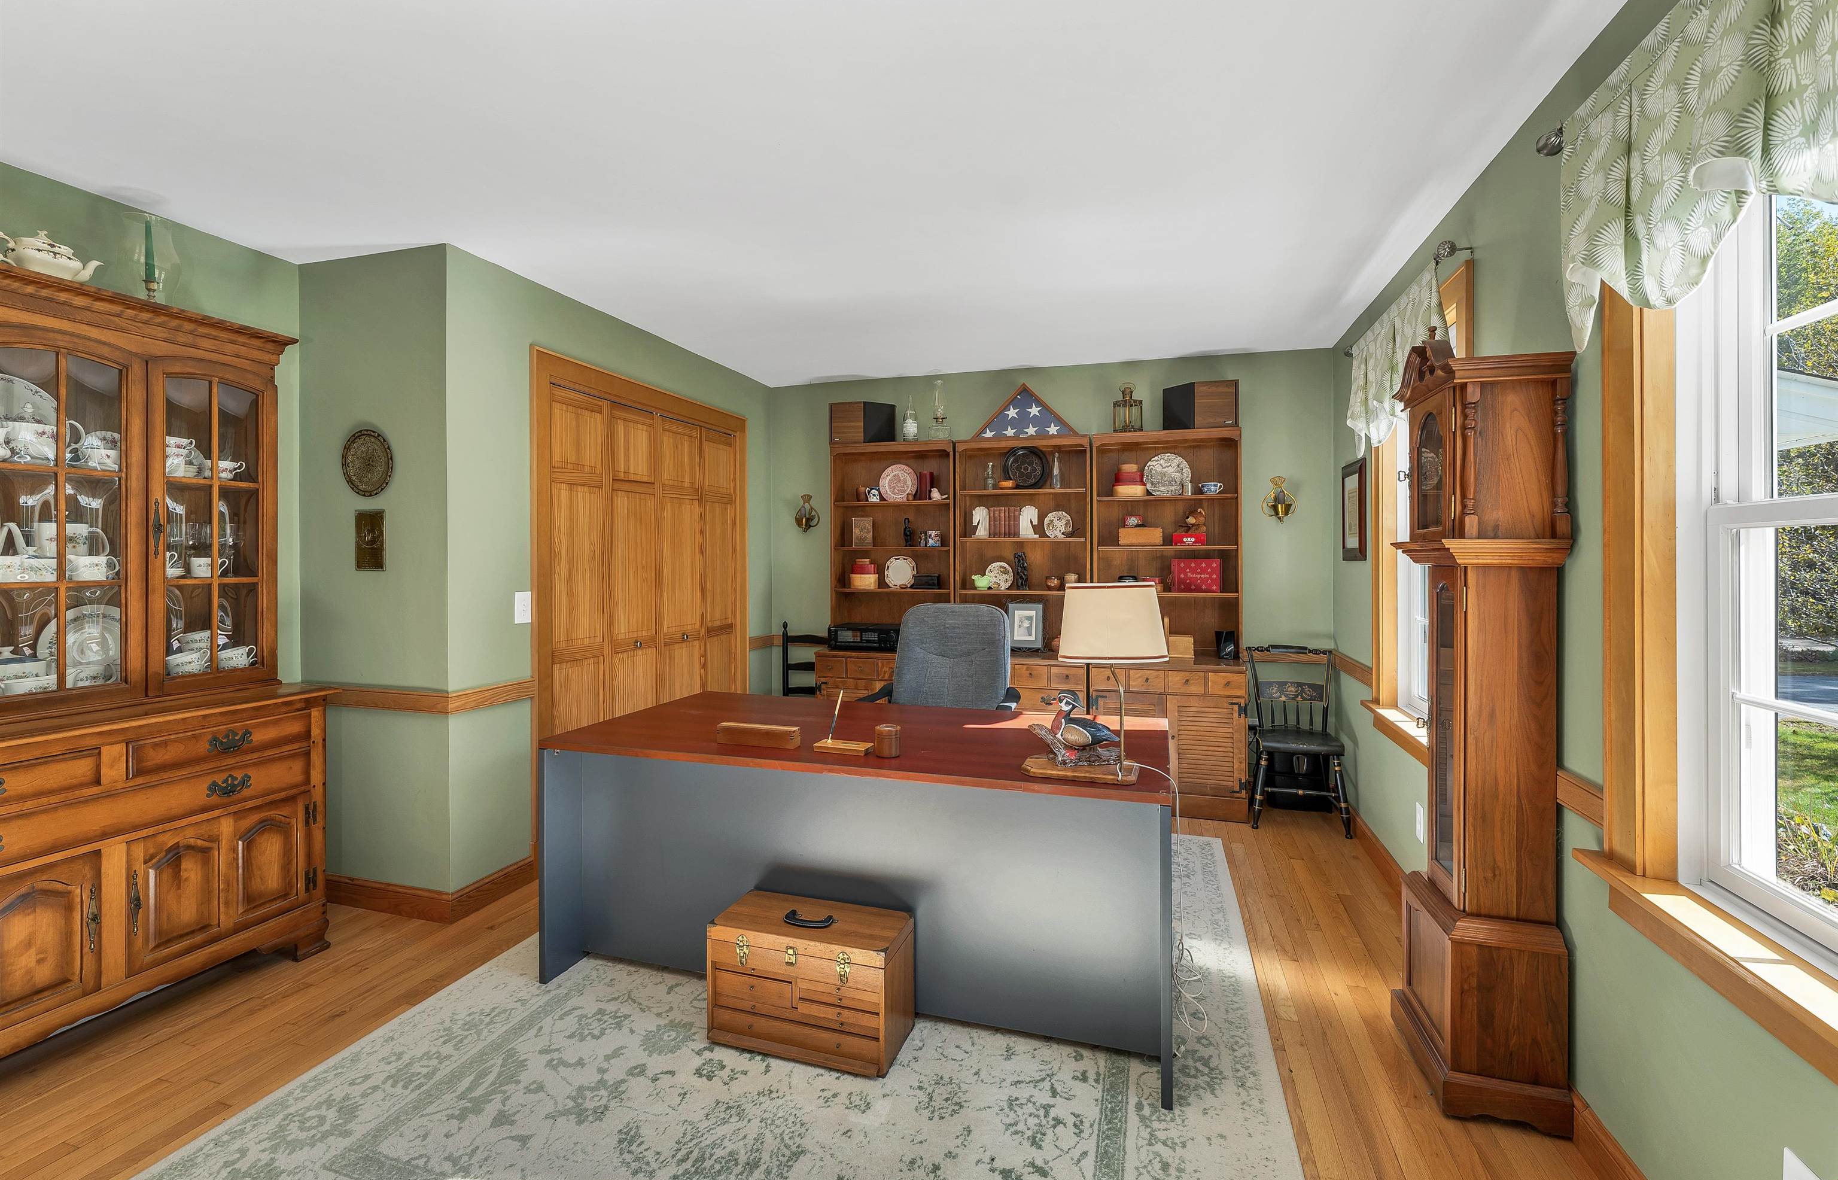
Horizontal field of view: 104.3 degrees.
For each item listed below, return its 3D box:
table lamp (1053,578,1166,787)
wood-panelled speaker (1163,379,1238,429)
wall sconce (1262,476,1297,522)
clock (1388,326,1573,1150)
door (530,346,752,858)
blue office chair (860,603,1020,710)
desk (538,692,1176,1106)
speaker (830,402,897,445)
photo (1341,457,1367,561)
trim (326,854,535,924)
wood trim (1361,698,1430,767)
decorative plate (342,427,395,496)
[{"bbox_3d":[0.496,0.235,1.837,0.290,0.515,0.200,0,1,16],"label":"table lamp"},{"bbox_3d":[1.518,-0.979,3.881,0.400,0.250,0.220,0,1,15],"label":"wood-panelled speaker"},{"bbox_3d":[1.950,-0.494,3.877,0.165,0.255,0.110,0,1,15],"label":"wall sconce"},{"bbox_3d":[1.416,0.301,1.827,0.270,1.870,0.390,0,1,17],"label":"clock"},{"bbox_3d":[-1.339,0.059,3.710,0.080,2.180,1.660,0,1,17],"label":"door"},{"bbox_3d":[0.084,0.617,3.106,0.660,1.110,0.680,0,1,17],"label":"blue office chair"},{"bbox_3d":[-0.144,0.830,2.371,1.830,0.750,0.910,0,1,16],"label":"desk"},{"bbox_3d":[-0.307,-1.013,4.395,0.420,0.255,0.220,0,1,15],"label":"speaker"},{"bbox_3d":[2.069,-0.378,3.407,0.030,0.460,0.430,0,1,17],"label":"photo"},{"bbox_3d":[-1.938,1.134,2.838,0.700,0.110,0.380,0,1,16],"label":"trim"},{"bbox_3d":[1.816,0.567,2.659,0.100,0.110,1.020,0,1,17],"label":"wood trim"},{"bbox_3d":[-2.073,-0.474,2.682,0.265,0.260,0.025,0,1,15],"label":"decorative plate"}]

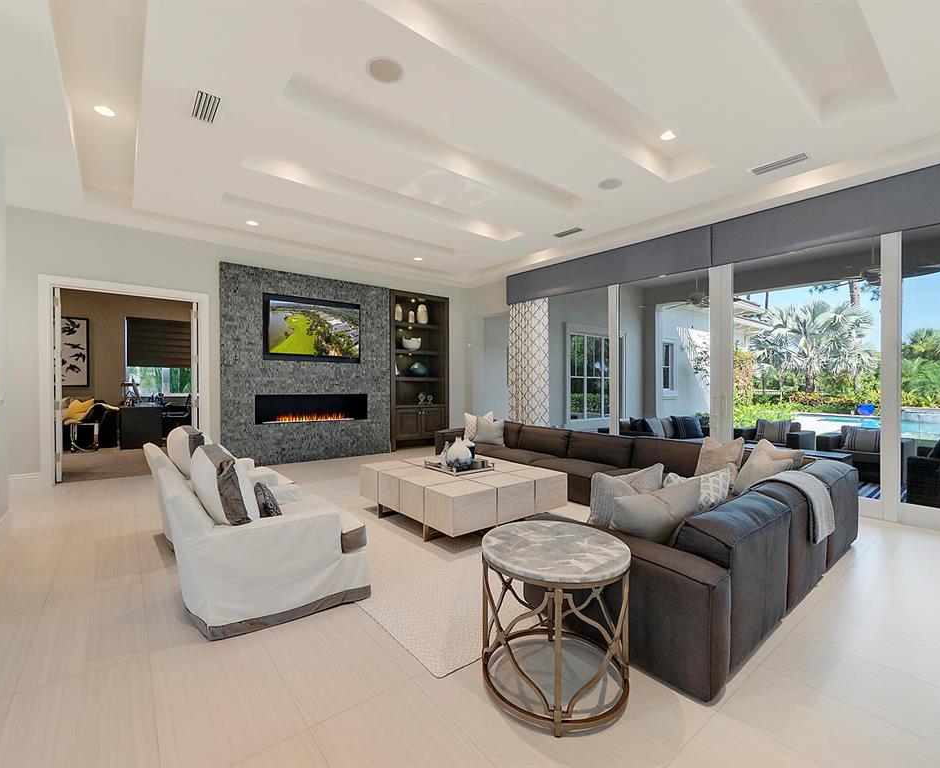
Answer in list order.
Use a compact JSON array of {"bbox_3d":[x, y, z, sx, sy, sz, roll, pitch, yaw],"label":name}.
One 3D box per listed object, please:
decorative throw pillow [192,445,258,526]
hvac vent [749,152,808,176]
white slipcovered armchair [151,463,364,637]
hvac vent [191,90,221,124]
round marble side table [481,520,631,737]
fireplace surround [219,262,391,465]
[{"bbox_3d":[-1.467,0.631,2.485,0.230,0.520,0.520,-19,12,-37],"label":"decorative throw pillow"},{"bbox_3d":[2.829,-2.003,3.797,0.170,0.030,0.430,0,1,-39],"label":"hvac vent"},{"bbox_3d":[-1.270,0.901,2.583,1.050,0.840,0.820,0,1,-39],"label":"white slipcovered armchair"},{"bbox_3d":[-1.951,-2.032,3.062,0.155,0.030,0.410,0,1,-39],"label":"hvac vent"},{"bbox_3d":[0.386,1.036,1.899,0.650,0.606,0.650,0,0,0],"label":"round marble side table"},{"bbox_3d":[-2.599,-0.246,6.923,2.740,3.050,0.160,0,1,-39],"label":"fireplace surround"}]

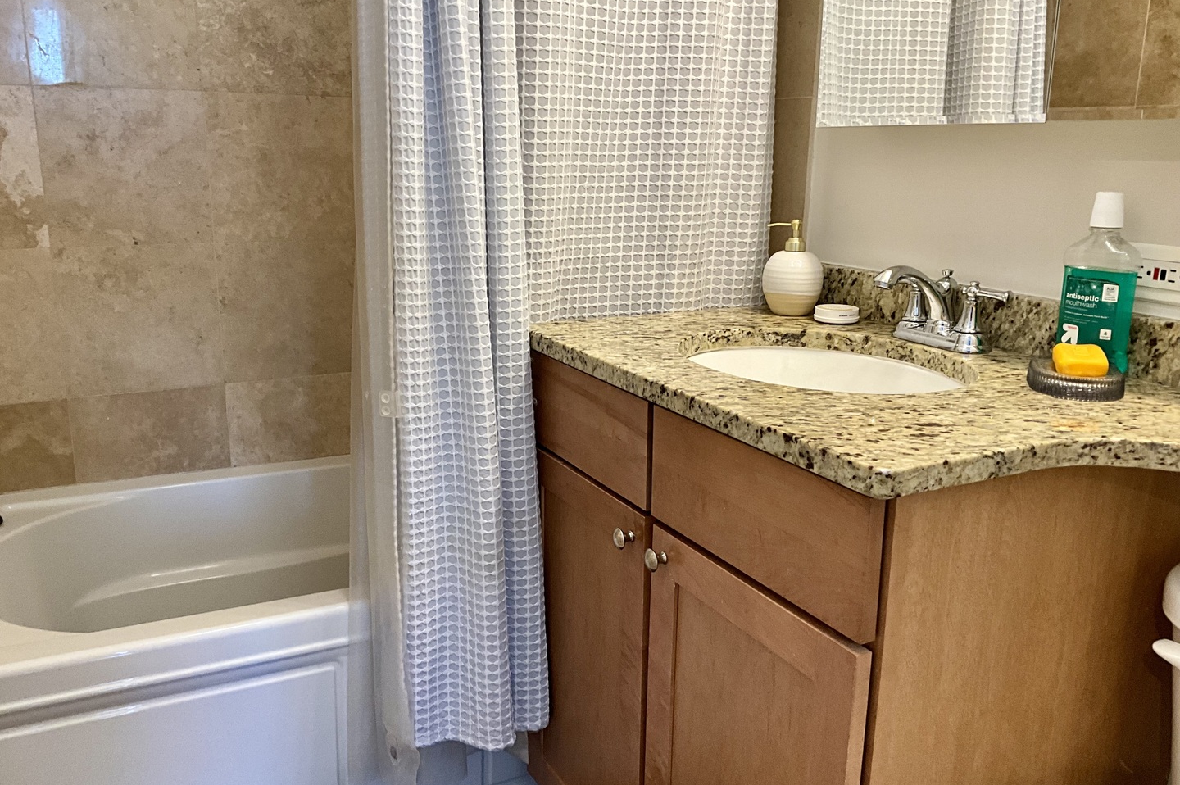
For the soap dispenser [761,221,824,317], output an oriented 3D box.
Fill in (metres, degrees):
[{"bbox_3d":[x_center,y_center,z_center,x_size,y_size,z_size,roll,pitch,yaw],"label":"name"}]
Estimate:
[{"bbox_3d":[0.342,-0.210,1.652,0.103,0.156,0.101,2,14,4],"label":"soap dispenser"}]

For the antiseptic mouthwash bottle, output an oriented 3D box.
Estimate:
[{"bbox_3d":[0.619,-0.130,1.207,0.050,0.220,0.079,-9,17,-34],"label":"antiseptic mouthwash bottle"}]

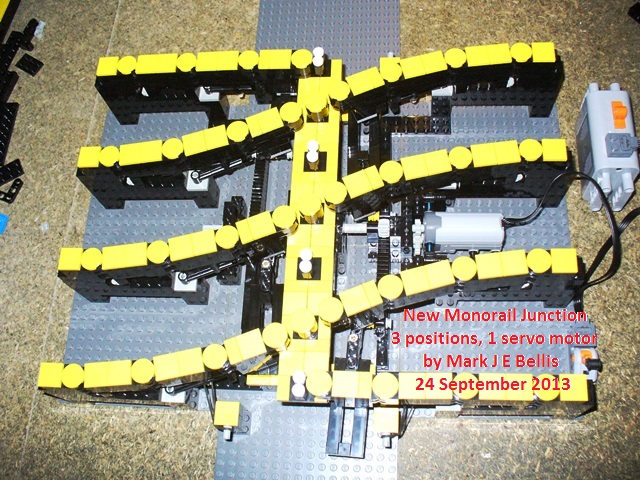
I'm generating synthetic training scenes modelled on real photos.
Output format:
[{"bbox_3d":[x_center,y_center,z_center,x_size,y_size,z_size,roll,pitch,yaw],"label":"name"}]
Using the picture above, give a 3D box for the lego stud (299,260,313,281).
[{"bbox_3d":[-0.008,0.020,0.446,0.008,0.015,0.008,0,69,7],"label":"lego stud"}]

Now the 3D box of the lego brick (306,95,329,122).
[{"bbox_3d":[-0.002,-0.098,0.500,0.016,0.013,0.016,0,69,7],"label":"lego brick"}]

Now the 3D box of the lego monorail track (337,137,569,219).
[{"bbox_3d":[0.093,-0.042,0.499,0.172,0.072,0.035,-10,68,3],"label":"lego monorail track"}]

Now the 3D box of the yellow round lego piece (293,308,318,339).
[{"bbox_3d":[-0.009,0.054,0.442,0.016,0.013,0.016,0,69,7],"label":"yellow round lego piece"}]

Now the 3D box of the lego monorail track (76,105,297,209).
[{"bbox_3d":[-0.095,-0.054,0.526,0.172,0.072,0.036,-10,68,3],"label":"lego monorail track"}]

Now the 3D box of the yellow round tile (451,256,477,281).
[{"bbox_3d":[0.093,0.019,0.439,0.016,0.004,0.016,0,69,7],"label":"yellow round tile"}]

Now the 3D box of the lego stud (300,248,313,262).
[{"bbox_3d":[-0.008,0.012,0.449,0.008,0.015,0.008,0,69,7],"label":"lego stud"}]

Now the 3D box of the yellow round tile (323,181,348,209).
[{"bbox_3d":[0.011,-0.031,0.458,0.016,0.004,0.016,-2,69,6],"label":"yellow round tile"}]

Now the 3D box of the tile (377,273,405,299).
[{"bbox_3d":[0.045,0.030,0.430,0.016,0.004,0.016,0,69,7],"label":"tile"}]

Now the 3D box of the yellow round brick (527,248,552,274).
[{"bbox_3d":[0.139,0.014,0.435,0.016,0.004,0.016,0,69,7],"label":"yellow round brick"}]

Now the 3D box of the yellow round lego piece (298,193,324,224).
[{"bbox_3d":[-0.006,-0.021,0.462,0.016,0.015,0.016,-2,69,6],"label":"yellow round lego piece"}]

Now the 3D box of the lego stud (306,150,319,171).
[{"bbox_3d":[-0.004,-0.055,0.475,0.008,0.015,0.008,0,69,7],"label":"lego stud"}]

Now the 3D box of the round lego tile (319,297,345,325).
[{"bbox_3d":[0.007,0.045,0.439,0.016,0.004,0.016,-2,69,6],"label":"round lego tile"}]

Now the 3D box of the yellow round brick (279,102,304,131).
[{"bbox_3d":[-0.019,-0.088,0.490,0.016,0.015,0.016,0,69,7],"label":"yellow round brick"}]

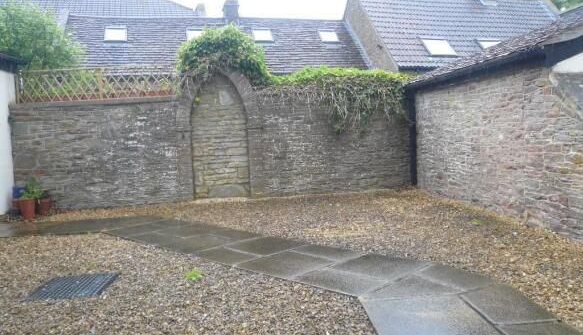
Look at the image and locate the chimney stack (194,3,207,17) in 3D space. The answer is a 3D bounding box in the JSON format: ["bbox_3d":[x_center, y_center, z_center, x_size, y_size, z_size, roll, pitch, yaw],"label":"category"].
[{"bbox_3d":[-4.858,-8.331,25.535,0.550,0.950,0.550,-3,4,-14],"label":"chimney stack"}]

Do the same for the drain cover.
[{"bbox_3d":[-2.365,1.321,5.190,0.732,0.040,0.828,-3,4,-6],"label":"drain cover"}]

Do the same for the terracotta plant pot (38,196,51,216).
[{"bbox_3d":[-5.472,0.848,10.403,0.265,0.413,0.265,-2,4,0],"label":"terracotta plant pot"}]

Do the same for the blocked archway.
[{"bbox_3d":[-1.764,-0.772,11.705,1.423,3.078,0.300,-3,4,-9],"label":"blocked archway"}]

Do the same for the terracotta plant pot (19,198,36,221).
[{"bbox_3d":[-5.505,0.874,9.825,0.340,0.449,0.340,-2,4,0],"label":"terracotta plant pot"}]

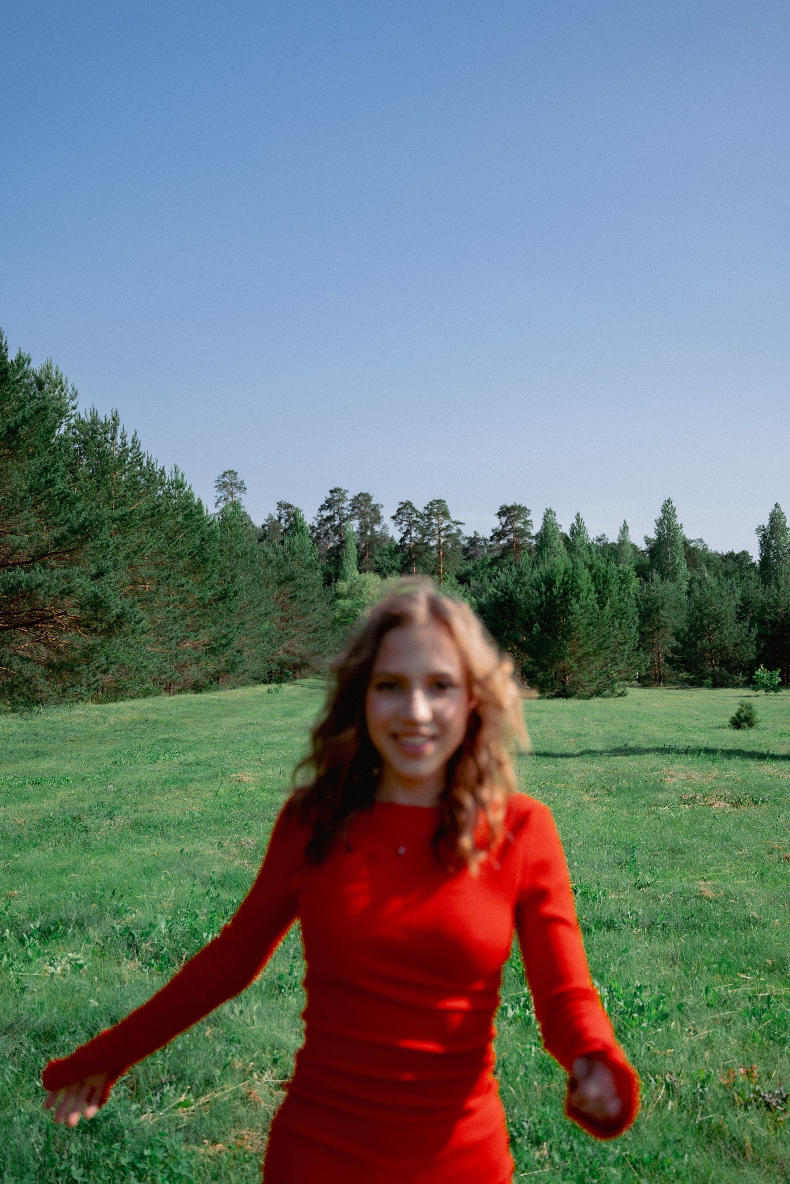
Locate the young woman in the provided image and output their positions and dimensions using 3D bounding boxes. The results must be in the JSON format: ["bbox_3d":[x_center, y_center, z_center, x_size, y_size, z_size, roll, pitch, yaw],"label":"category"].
[{"bbox_3d":[-0.080,0.810,1.790,0.710,1.650,0.500,0,-3,4],"label":"young woman"}]

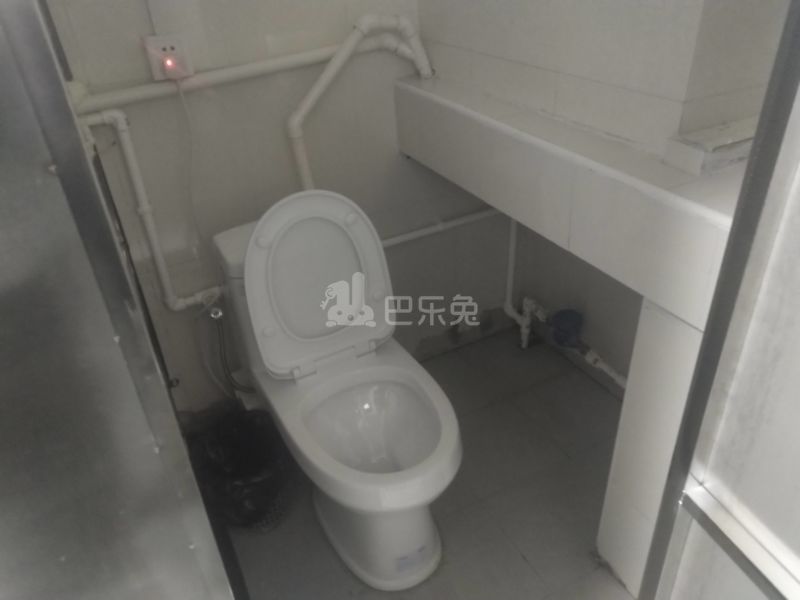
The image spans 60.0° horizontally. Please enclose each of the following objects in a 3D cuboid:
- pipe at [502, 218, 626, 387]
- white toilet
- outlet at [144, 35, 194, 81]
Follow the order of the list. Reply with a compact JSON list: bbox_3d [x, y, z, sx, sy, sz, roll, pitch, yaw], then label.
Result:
[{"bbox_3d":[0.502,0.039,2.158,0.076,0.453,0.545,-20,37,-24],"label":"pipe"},{"bbox_3d":[-0.115,0.185,1.649,0.385,0.810,0.730,-18,35,-21],"label":"white toilet"},{"bbox_3d":[-0.495,-0.520,1.474,0.087,0.087,0.022,-20,37,-24],"label":"outlet"}]

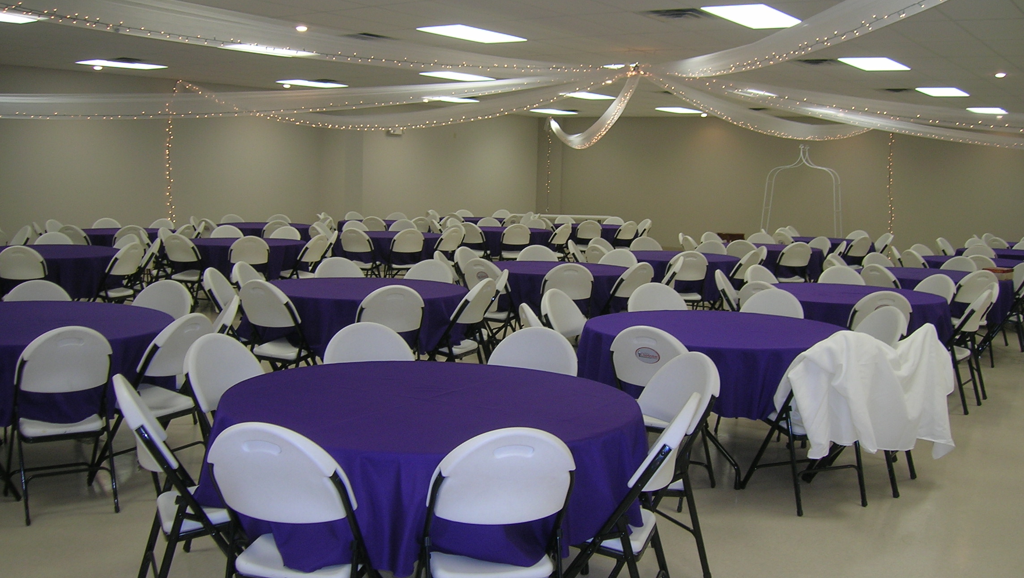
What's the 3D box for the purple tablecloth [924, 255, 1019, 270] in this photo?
[{"bbox_3d":[5.514,-0.136,11.773,1.570,0.380,1.570,2,6,0],"label":"purple tablecloth"}]

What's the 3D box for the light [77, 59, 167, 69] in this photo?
[{"bbox_3d":[-5.400,-3.107,13.900,0.600,0.080,1.200,6,8,35],"label":"light"}]

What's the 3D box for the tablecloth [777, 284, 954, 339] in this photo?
[{"bbox_3d":[2.445,0.223,7.498,1.600,0.390,1.600,2,7,0],"label":"tablecloth"}]

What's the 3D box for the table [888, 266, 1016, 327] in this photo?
[{"bbox_3d":[4.028,0.049,9.711,1.570,0.380,1.570,2,6,0],"label":"table"}]

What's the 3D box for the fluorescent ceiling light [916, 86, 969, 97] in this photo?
[{"bbox_3d":[6.255,-2.864,14.550,0.600,0.080,1.200,6,8,35],"label":"fluorescent ceiling light"}]

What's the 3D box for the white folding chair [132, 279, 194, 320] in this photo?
[{"bbox_3d":[-2.218,0.393,5.954,0.440,0.865,0.500,5,7,25],"label":"white folding chair"}]

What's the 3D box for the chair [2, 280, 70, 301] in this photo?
[{"bbox_3d":[-2.779,0.392,5.821,0.440,0.865,0.500,-1,7,-18],"label":"chair"}]

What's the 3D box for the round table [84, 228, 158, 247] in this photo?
[{"bbox_3d":[-5.163,-0.567,13.341,1.600,0.400,1.600,-1,7,-21],"label":"round table"}]

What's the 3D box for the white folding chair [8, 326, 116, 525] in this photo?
[{"bbox_3d":[-2.062,0.561,4.552,0.440,0.865,0.500,-3,8,-37],"label":"white folding chair"}]

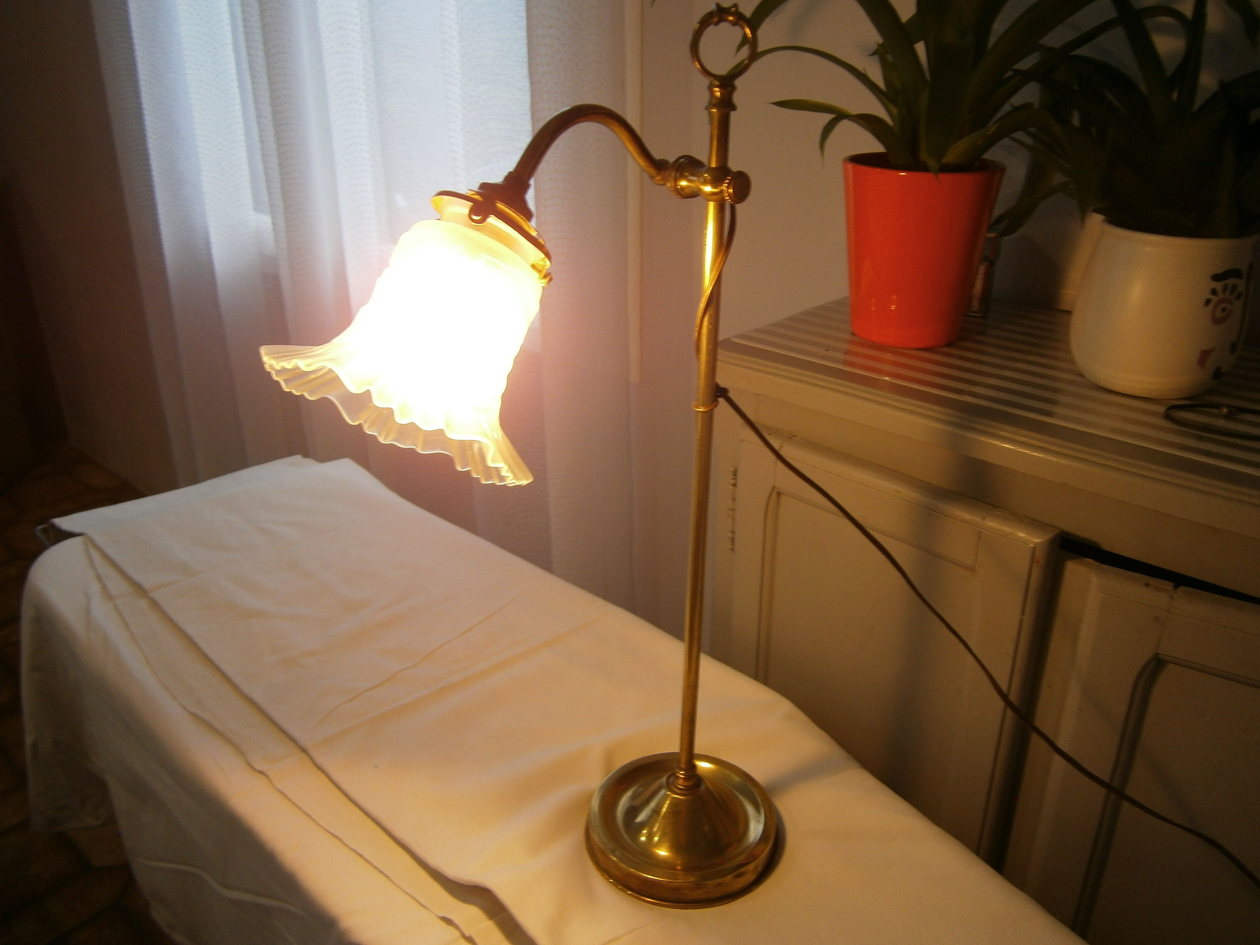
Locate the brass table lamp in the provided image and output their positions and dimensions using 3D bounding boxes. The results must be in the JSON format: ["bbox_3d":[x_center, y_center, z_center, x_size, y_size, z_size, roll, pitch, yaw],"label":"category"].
[{"bbox_3d":[-0.025,0.031,0.543,0.170,0.549,0.324,21,29,39],"label":"brass table lamp"}]

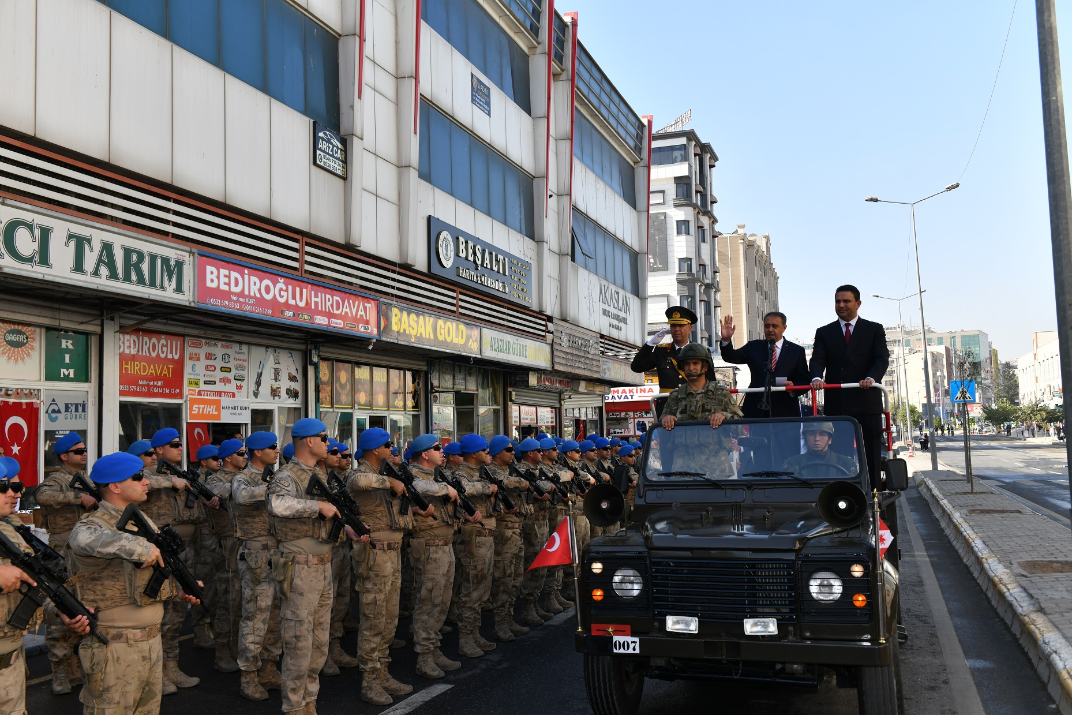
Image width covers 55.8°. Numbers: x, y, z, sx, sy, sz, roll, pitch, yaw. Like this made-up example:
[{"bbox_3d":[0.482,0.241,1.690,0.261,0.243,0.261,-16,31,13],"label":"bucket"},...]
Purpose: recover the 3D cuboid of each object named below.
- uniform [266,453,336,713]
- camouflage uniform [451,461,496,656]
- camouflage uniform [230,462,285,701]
[{"bbox_3d":[-1.378,1.425,6.004,0.410,1.570,0.510,-4,-5,26],"label":"uniform"},{"bbox_3d":[-0.480,1.647,8.416,0.400,1.540,0.500,-4,-5,26],"label":"camouflage uniform"},{"bbox_3d":[-1.914,1.460,7.293,0.540,1.830,0.600,-3,-5,18],"label":"camouflage uniform"}]

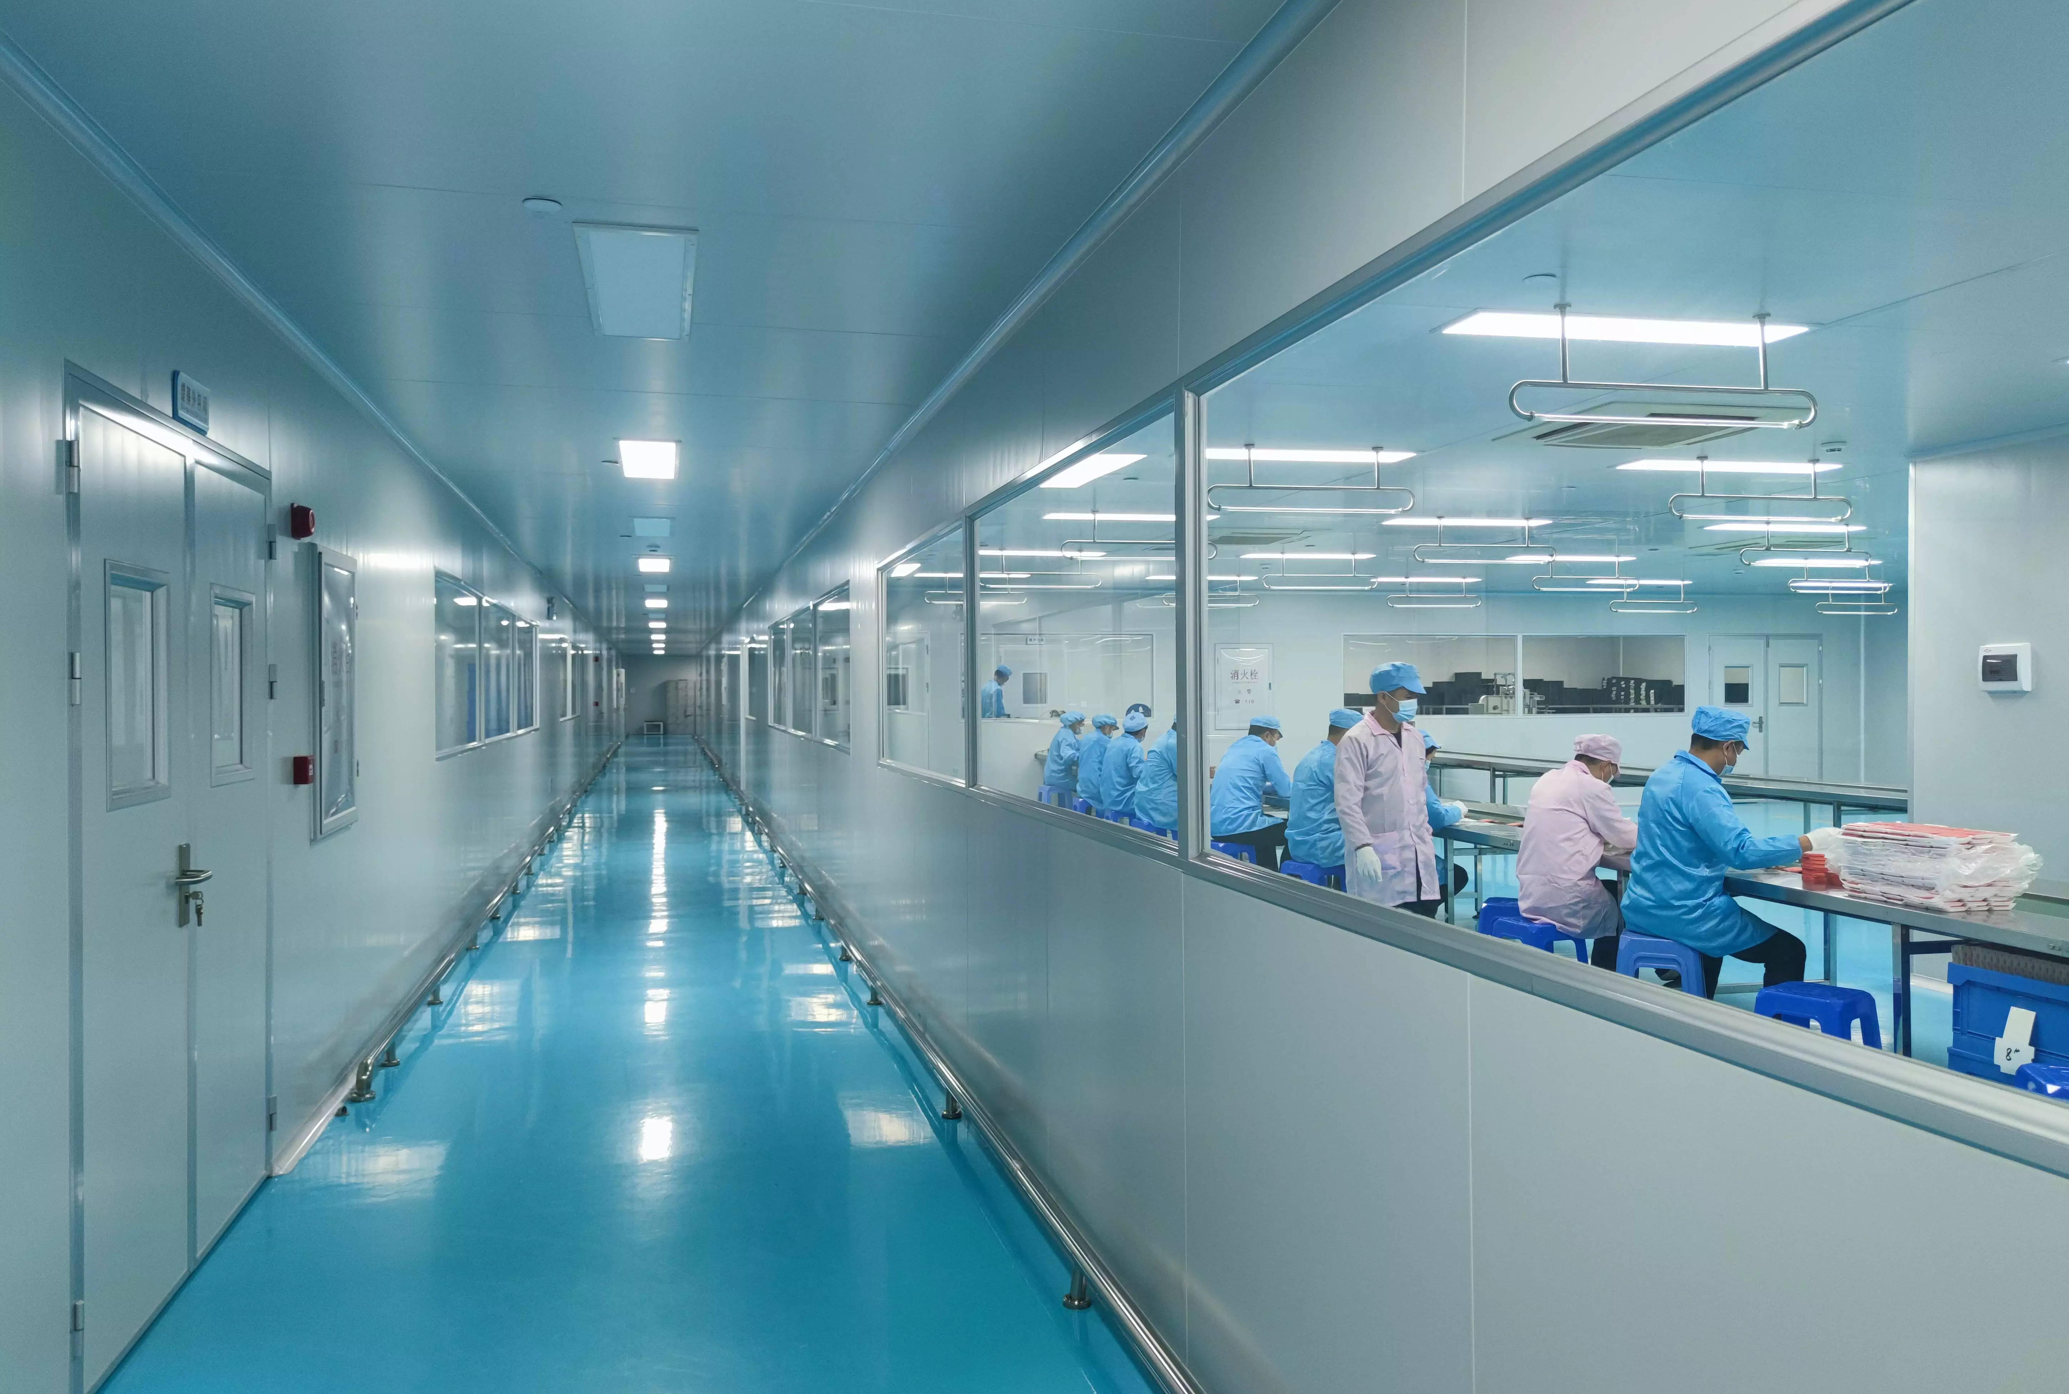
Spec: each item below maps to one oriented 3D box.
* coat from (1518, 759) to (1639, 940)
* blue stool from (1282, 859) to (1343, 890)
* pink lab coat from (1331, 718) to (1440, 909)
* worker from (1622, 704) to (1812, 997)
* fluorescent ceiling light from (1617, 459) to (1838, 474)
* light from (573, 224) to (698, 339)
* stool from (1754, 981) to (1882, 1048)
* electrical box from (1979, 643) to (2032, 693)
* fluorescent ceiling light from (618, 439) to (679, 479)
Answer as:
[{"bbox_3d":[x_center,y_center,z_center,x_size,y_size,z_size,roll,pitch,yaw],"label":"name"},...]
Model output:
[{"bbox_3d":[2.325,0.633,6.039,0.580,0.740,0.480,-1,0,-10],"label":"coat"},{"bbox_3d":[1.549,1.178,7.957,0.320,0.470,0.330,-1,0,-40],"label":"blue stool"},{"bbox_3d":[1.560,0.497,6.353,0.480,0.859,0.330,-1,0,-31],"label":"pink lab coat"},{"bbox_3d":[2.582,0.727,5.372,0.740,1.386,0.500,0,0,0],"label":"worker"},{"bbox_3d":[3.616,-1.208,7.451,1.200,0.030,0.300,-1,0,-15],"label":"fluorescent ceiling light"},{"bbox_3d":[-1.155,-1.192,4.201,0.300,0.030,1.200,-1,0,-15],"label":"light"},{"bbox_3d":[2.526,1.189,4.646,0.340,0.470,0.350,-1,0,-40],"label":"stool"},{"bbox_3d":[4.566,-0.137,6.737,0.067,0.220,0.225,0,0,-15],"label":"electrical box"},{"bbox_3d":[-1.962,-1.203,7.307,0.300,0.030,1.200,-1,0,-15],"label":"fluorescent ceiling light"}]

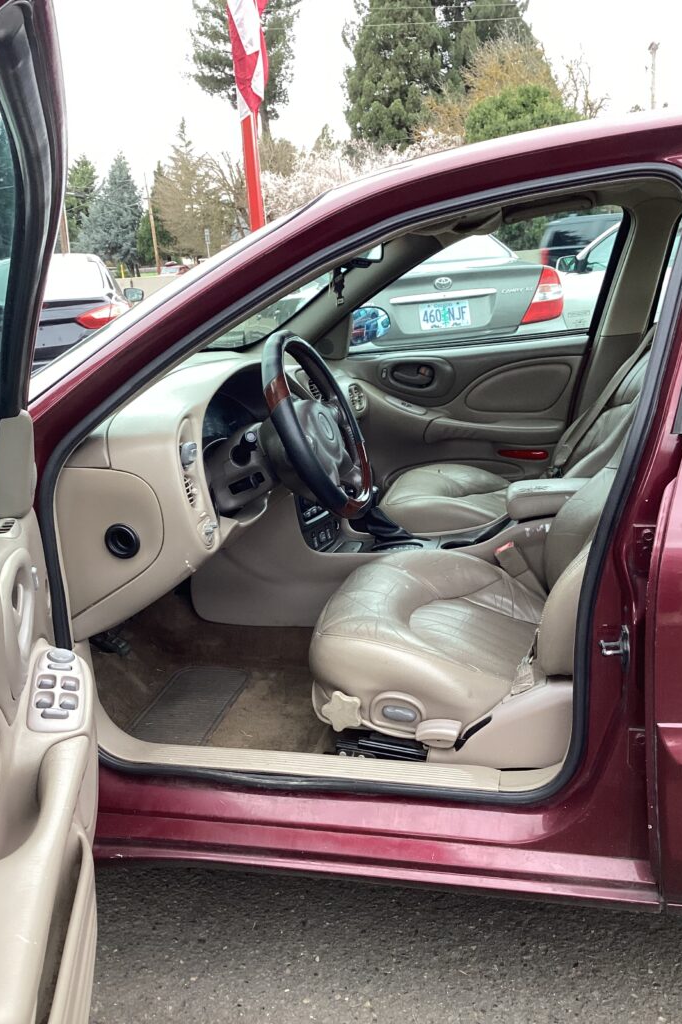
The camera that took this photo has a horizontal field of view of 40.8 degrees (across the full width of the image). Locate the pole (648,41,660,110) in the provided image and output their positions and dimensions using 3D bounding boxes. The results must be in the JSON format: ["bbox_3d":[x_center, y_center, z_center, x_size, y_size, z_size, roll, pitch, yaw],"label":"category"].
[{"bbox_3d":[16.852,-19.738,49.787,0.550,10.561,0.450,1,17,18],"label":"pole"}]

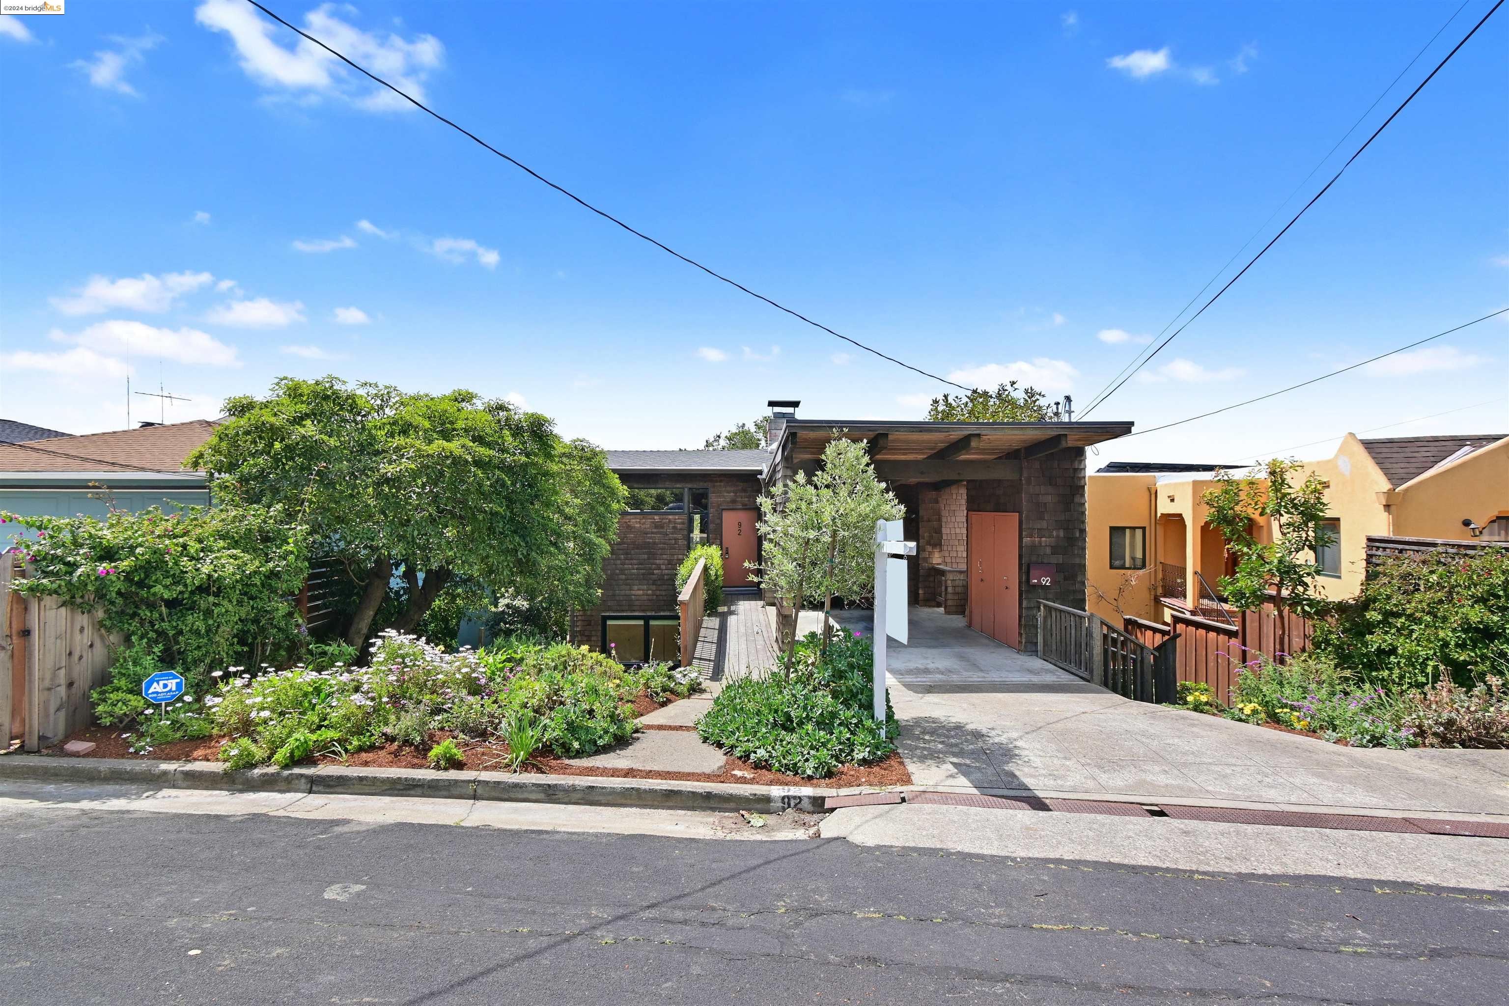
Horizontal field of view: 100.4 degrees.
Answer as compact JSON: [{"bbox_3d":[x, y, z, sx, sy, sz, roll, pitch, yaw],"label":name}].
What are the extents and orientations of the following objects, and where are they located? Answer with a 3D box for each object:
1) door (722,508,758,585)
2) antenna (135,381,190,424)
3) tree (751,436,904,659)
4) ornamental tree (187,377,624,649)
[{"bbox_3d":[-0.370,1.200,16.600,0.920,2.040,0.060,0,0,-2],"label":"door"},{"bbox_3d":[-16.900,-2.950,18.000,0.700,1.400,1.400,0,0,30],"label":"antenna"},{"bbox_3d":[0.870,0.680,7.500,1.800,3.000,1.600,0,0,0],"label":"tree"},{"bbox_3d":[-5.400,0.250,10.200,6.400,4.600,5.400,0,0,0],"label":"ornamental tree"}]

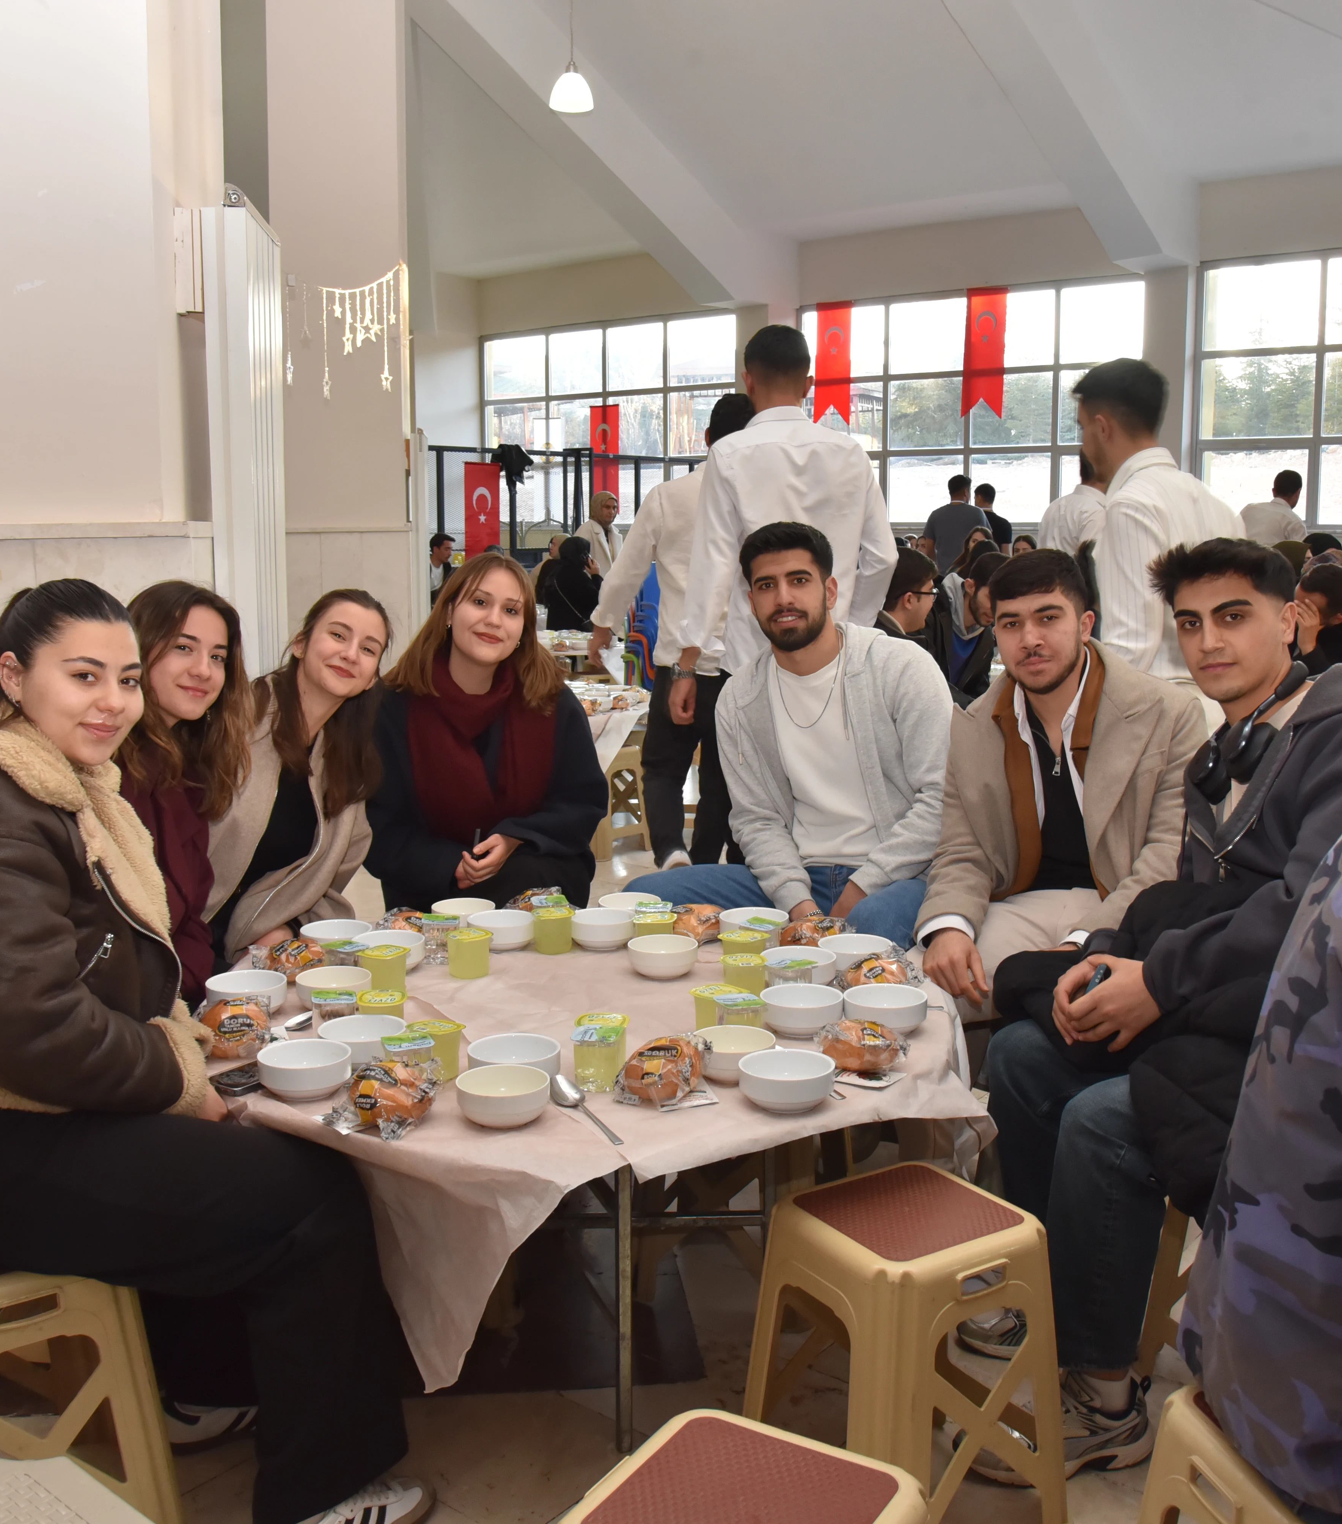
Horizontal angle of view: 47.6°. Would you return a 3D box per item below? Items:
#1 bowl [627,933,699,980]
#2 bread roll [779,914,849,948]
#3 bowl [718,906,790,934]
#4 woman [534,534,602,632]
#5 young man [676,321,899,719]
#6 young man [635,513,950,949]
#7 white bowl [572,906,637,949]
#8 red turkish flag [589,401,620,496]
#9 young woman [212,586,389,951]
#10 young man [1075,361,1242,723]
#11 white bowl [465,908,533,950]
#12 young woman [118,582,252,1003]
[{"bbox_3d":[-0.013,0.338,2.594,0.122,0.056,0.122,0,8,0],"label":"bowl"},{"bbox_3d":[0.255,0.304,2.712,0.125,0.062,0.100,0,8,0],"label":"bread roll"},{"bbox_3d":[0.148,0.301,2.700,0.122,0.056,0.122,0,8,0],"label":"bowl"},{"bbox_3d":[-0.674,-0.912,10.993,0.480,1.394,0.650,3,8,18],"label":"woman"},{"bbox_3d":[0.280,-0.191,4.014,0.580,1.840,0.380,0,8,-2],"label":"young man"},{"bbox_3d":[0.240,0.181,3.159,0.660,1.350,0.780,2,9,13],"label":"young man"},{"bbox_3d":[-0.125,0.313,2.817,0.122,0.056,0.122,0,8,0],"label":"white bowl"},{"bbox_3d":[-0.636,-2.900,14.600,0.360,1.070,0.040,6,10,34],"label":"red turkish flag"},{"bbox_3d":[-0.601,0.330,2.743,0.520,1.260,0.750,-4,9,-25],"label":"young woman"},{"bbox_3d":[1.095,-0.035,3.574,0.520,1.758,0.360,-5,9,-30],"label":"young man"},{"bbox_3d":[-0.308,0.303,2.743,0.120,0.054,0.120,0,8,0],"label":"white bowl"},{"bbox_3d":[-0.820,0.316,2.542,0.750,1.260,0.500,5,10,32],"label":"young woman"}]

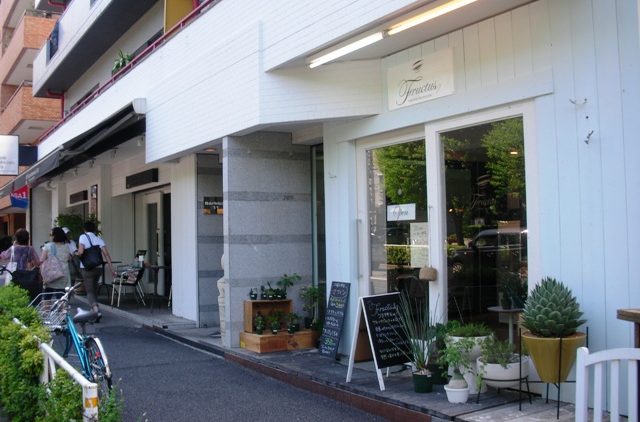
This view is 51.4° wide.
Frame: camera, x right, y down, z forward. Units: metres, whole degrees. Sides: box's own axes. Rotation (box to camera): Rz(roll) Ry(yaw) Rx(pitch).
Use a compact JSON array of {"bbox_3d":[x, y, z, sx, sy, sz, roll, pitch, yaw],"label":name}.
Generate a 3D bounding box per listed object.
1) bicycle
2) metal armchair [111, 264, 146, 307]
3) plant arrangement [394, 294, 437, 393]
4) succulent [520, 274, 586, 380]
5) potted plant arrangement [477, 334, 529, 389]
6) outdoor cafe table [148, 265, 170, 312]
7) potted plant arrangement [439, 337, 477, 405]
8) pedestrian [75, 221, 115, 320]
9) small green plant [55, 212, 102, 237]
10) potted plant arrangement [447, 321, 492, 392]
[{"bbox_3d":[-2.118,1.174,5.779,0.570,1.060,1.720,0,-3,-33],"label":"bicycle"},{"bbox_3d":[-3.424,1.350,11.900,0.520,0.730,0.530,1,-3,-34],"label":"metal armchair"},{"bbox_3d":[0.776,1.057,5.350,0.355,0.795,0.380,-1,-2,0],"label":"plant arrangement"},{"bbox_3d":[1.666,0.853,4.749,0.471,0.720,0.470,-2,-2,19],"label":"succulent"},{"bbox_3d":[1.405,1.156,5.097,0.398,0.409,0.390,-2,-2,15],"label":"potted plant arrangement"},{"bbox_3d":[-2.900,1.372,11.839,0.700,0.740,0.700,0,-3,-34],"label":"outdoor cafe table"},{"bbox_3d":[1.033,1.191,5.000,0.263,0.495,0.270,-1,-2,0],"label":"potted plant arrangement"},{"bbox_3d":[-3.575,0.972,10.600,0.580,1.610,0.480,0,-3,-27],"label":"pedestrian"},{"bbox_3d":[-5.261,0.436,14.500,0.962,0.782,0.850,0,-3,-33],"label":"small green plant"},{"bbox_3d":[1.216,1.187,5.395,0.397,0.584,0.390,-2,-2,13],"label":"potted plant arrangement"}]

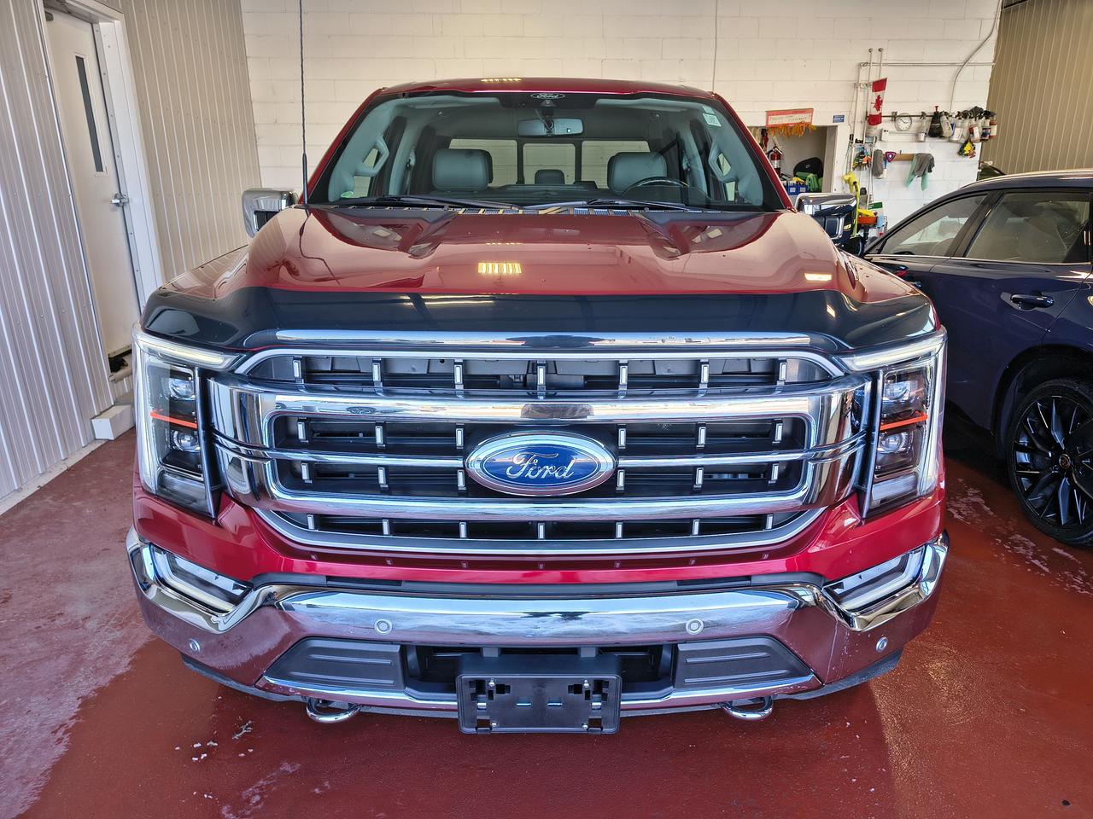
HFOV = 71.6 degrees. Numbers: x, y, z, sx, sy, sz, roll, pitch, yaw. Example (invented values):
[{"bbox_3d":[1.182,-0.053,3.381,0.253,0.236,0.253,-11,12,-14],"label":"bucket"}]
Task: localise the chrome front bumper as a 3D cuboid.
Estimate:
[{"bbox_3d":[-0.013,0.455,1.743,1.970,0.330,0.430,0,16,0],"label":"chrome front bumper"}]

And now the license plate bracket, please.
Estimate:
[{"bbox_3d":[-0.013,0.595,1.580,0.335,0.155,0.090,0,16,0],"label":"license plate bracket"}]

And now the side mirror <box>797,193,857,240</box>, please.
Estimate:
[{"bbox_3d":[1.105,-0.765,3.036,0.260,0.200,0.170,0,16,0],"label":"side mirror"}]

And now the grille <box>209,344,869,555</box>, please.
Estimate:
[{"bbox_3d":[-0.012,0.072,1.537,1.380,0.430,0.190,0,16,0],"label":"grille"}]

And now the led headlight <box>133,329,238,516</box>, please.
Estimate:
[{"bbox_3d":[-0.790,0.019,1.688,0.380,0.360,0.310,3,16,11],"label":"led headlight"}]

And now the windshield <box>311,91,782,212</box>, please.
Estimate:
[{"bbox_3d":[0.000,-0.986,2.870,1.670,0.130,0.930,0,49,0],"label":"windshield"}]

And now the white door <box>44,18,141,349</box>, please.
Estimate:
[{"bbox_3d":[-2.900,-1.359,4.760,0.060,2.100,0.880,-1,16,-3],"label":"white door"}]

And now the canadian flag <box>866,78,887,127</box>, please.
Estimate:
[{"bbox_3d":[3.470,-3.205,7.928,0.170,0.470,0.070,-1,16,-3],"label":"canadian flag"}]

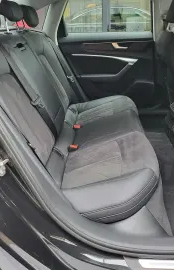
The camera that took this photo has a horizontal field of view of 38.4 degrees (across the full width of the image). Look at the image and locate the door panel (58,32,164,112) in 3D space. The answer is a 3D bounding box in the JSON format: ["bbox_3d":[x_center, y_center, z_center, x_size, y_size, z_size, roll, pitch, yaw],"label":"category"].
[{"bbox_3d":[0.213,-0.502,2.097,0.880,0.645,0.130,0,24,0],"label":"door panel"}]

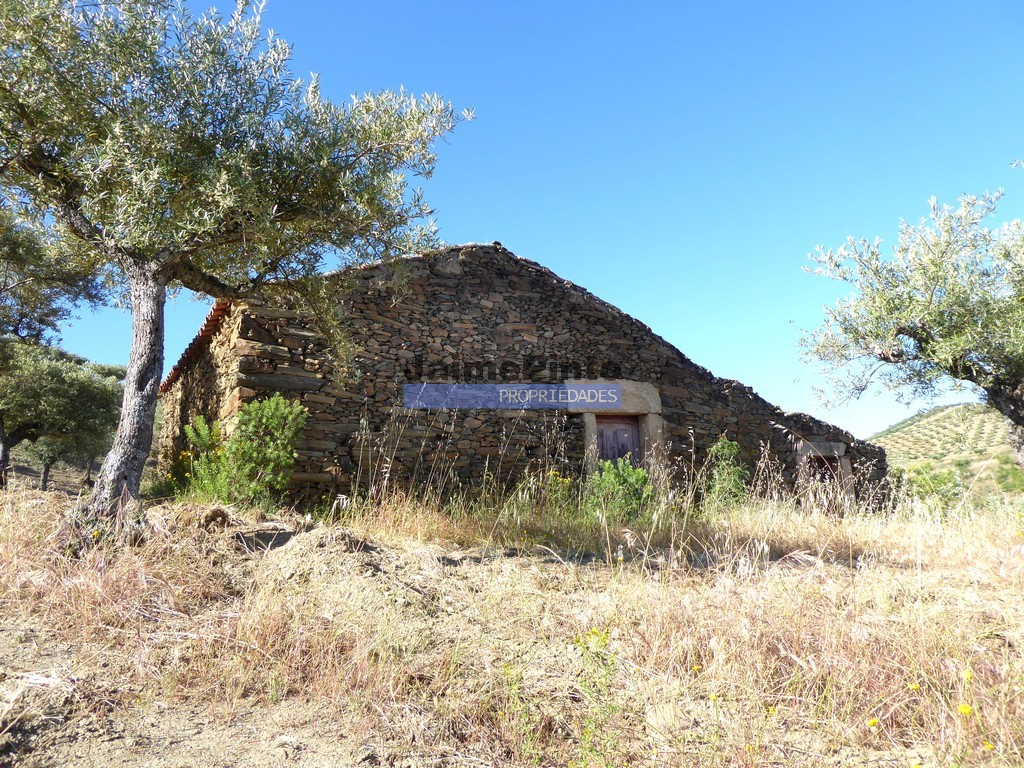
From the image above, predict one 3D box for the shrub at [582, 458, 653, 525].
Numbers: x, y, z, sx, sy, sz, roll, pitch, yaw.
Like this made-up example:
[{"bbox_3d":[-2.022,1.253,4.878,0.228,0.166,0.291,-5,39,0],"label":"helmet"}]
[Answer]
[{"bbox_3d":[1.683,1.723,11.800,1.080,1.040,1.000,0,-5,0],"label":"shrub"}]

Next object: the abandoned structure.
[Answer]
[{"bbox_3d":[0.470,0.353,15.825,13.840,4.254,7.000,3,-7,-30],"label":"abandoned structure"}]

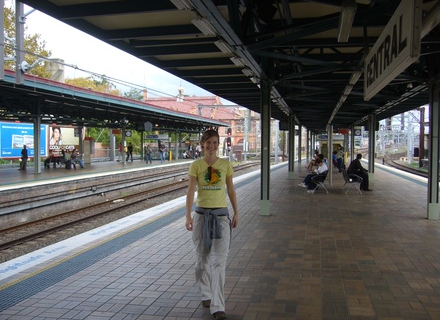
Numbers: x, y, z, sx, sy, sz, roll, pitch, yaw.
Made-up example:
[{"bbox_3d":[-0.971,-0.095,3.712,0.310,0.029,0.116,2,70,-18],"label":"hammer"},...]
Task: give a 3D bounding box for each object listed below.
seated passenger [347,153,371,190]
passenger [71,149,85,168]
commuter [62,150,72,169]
[{"bbox_3d":[4.667,0.425,14.800,0.800,1.240,0.520,0,2,12],"label":"seated passenger"},{"bbox_3d":[-9.269,-0.050,29.000,0.820,1.220,0.520,0,2,12],"label":"passenger"},{"bbox_3d":[-9.637,-0.026,28.300,0.680,1.220,0.480,0,2,12],"label":"commuter"}]

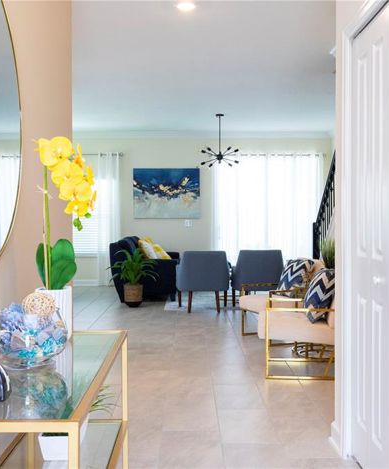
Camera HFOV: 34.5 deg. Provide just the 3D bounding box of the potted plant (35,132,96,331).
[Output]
[{"bbox_3d":[-0.436,0.008,2.110,0.210,0.675,0.180,0,1,-1],"label":"potted plant"}]

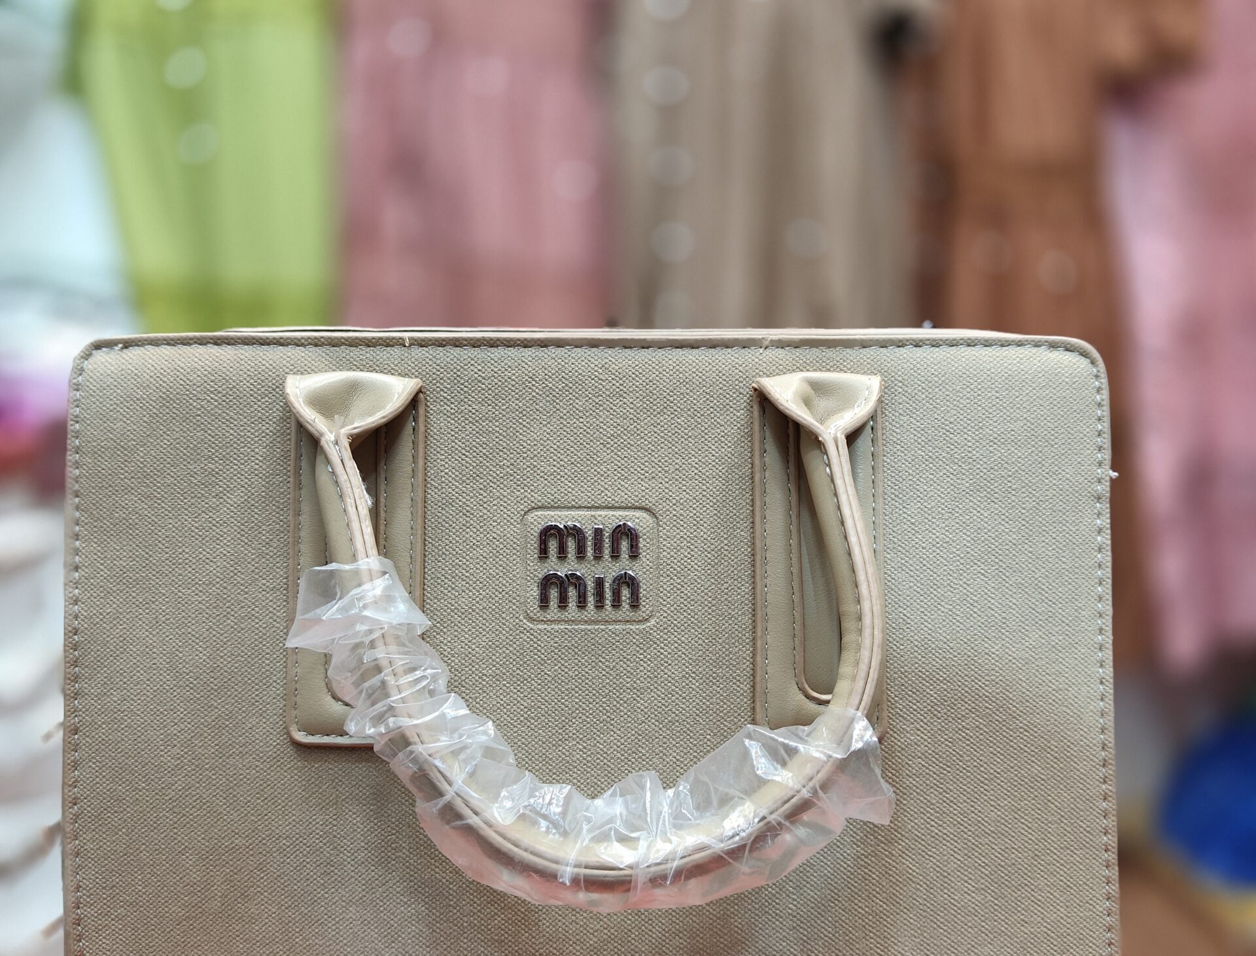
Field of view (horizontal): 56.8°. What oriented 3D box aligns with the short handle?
[{"bbox_3d":[-0.011,0.034,0.287,0.158,0.126,0.042,0,3,0],"label":"short handle"}]

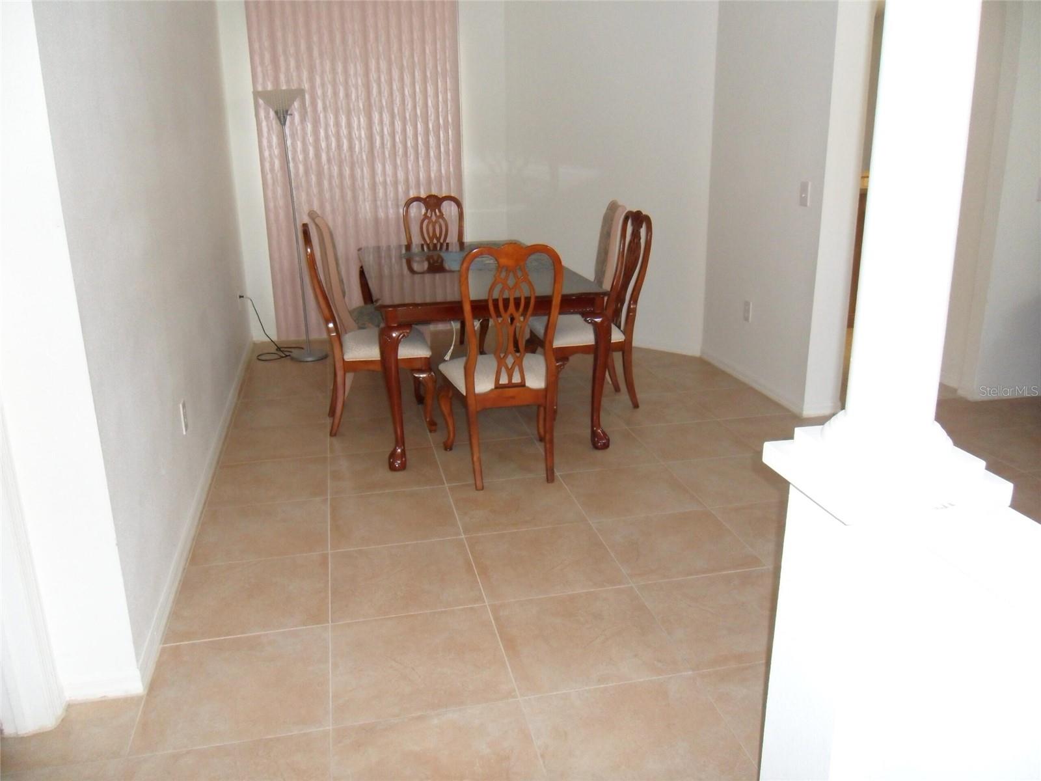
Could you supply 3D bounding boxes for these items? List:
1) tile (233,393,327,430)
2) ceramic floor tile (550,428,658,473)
[{"bbox_3d":[-1.333,0.126,4.547,0.508,0.010,0.483,-5,18,-12],"label":"tile"},{"bbox_3d":[0.367,0.295,3.967,0.508,0.010,0.483,-5,18,-12],"label":"ceramic floor tile"}]

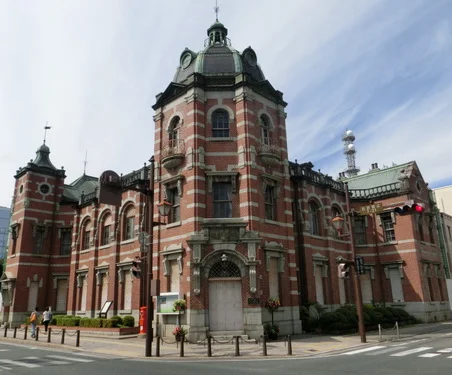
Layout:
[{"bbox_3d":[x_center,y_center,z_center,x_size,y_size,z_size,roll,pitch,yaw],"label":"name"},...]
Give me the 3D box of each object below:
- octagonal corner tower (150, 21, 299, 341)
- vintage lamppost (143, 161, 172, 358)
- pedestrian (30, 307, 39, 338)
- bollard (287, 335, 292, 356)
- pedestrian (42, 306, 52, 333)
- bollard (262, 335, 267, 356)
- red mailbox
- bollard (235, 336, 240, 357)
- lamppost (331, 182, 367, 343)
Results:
[{"bbox_3d":[-0.285,-1.796,25.363,8.300,20.700,8.300,-1,-16,-1],"label":"octagonal corner tower"},{"bbox_3d":[-2.568,2.441,15.694,0.950,7.590,0.420,14,-23,-43],"label":"vintage lamppost"},{"bbox_3d":[-10.870,7.746,23.206,0.480,1.672,0.380,-13,-20,33],"label":"pedestrian"},{"bbox_3d":[2.190,5.452,14.011,0.130,0.680,0.130,-1,-16,-1],"label":"bollard"},{"bbox_3d":[-11.503,8.606,26.167,0.540,1.660,0.400,10,-20,-36],"label":"pedestrian"},{"bbox_3d":[1.341,5.486,14.053,0.130,0.680,0.130,-1,-16,-1],"label":"bollard"},{"bbox_3d":[-4.111,6.694,20.404,0.400,1.343,0.400,-12,-19,32],"label":"red mailbox"},{"bbox_3d":[0.387,5.485,13.965,0.170,0.626,0.170,-1,-16,0],"label":"bollard"},{"bbox_3d":[5.373,3.188,17.991,0.420,6.935,0.950,14,-23,-43],"label":"lamppost"}]

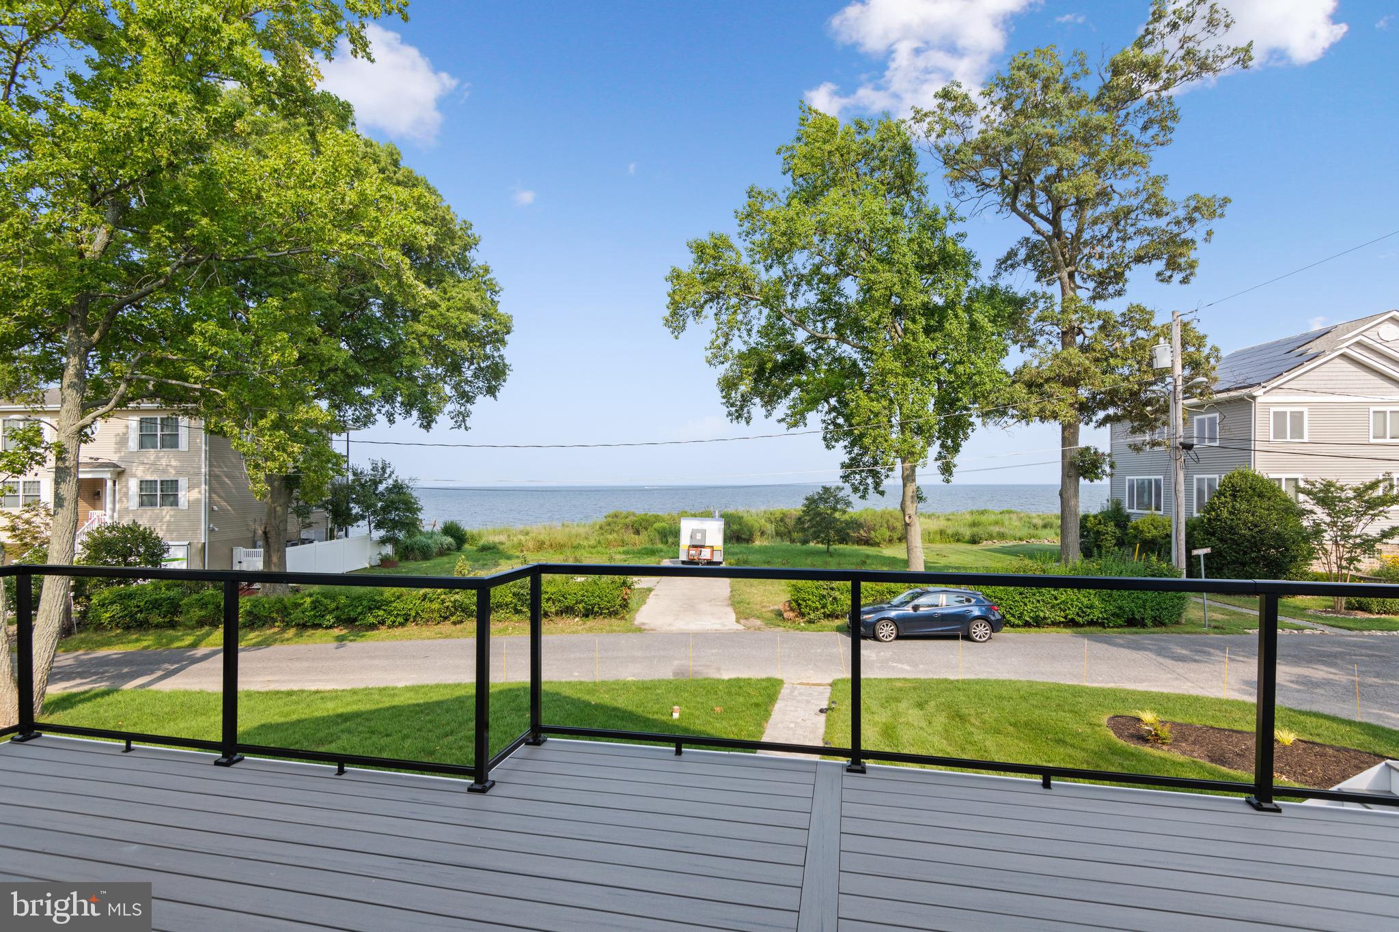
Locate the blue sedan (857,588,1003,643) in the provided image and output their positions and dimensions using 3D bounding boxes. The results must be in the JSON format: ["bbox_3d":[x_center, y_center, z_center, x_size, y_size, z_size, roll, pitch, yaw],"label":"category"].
[{"bbox_3d":[6.698,4.355,18.774,4.460,1.460,1.820,0,-2,2],"label":"blue sedan"}]

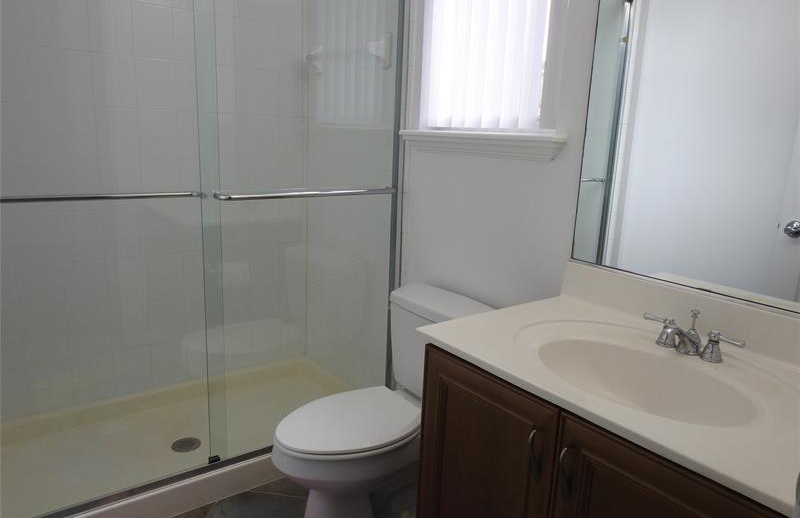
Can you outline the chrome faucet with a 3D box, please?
[{"bbox_3d":[0.610,0.163,1.207,0.145,0.096,0.227,-7,15,-36],"label":"chrome faucet"}]

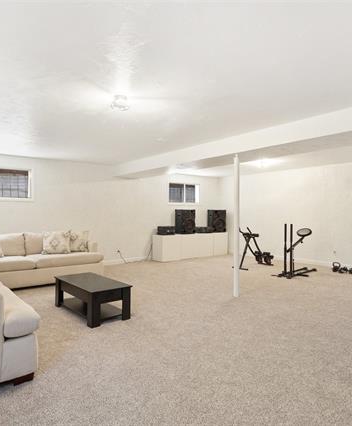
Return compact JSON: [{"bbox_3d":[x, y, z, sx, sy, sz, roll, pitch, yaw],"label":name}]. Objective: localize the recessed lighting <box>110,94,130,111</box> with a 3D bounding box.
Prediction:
[{"bbox_3d":[-0.483,-0.965,2.499,0.150,0.100,0.150,0,1,0],"label":"recessed lighting"}]

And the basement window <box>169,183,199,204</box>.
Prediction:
[{"bbox_3d":[0.243,-0.535,8.132,1.190,0.610,0.100,0,0,-42],"label":"basement window"}]

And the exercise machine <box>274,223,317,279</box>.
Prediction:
[{"bbox_3d":[2.346,0.711,5.531,1.050,0.970,0.460,0,1,-41],"label":"exercise machine"}]

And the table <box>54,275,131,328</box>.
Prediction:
[{"bbox_3d":[-1.052,1.040,3.529,0.501,0.384,1.058,0,0,-43],"label":"table"}]

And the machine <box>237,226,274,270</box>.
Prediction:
[{"bbox_3d":[1.707,0.747,6.261,0.950,0.880,0.440,0,1,-41],"label":"machine"}]

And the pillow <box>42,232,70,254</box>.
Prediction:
[{"bbox_3d":[-2.180,0.542,5.214,0.460,0.420,0.160,0,-14,-41],"label":"pillow"}]

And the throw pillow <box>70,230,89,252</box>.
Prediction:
[{"bbox_3d":[-1.849,0.562,5.420,0.450,0.420,0.150,0,-12,-40],"label":"throw pillow"}]

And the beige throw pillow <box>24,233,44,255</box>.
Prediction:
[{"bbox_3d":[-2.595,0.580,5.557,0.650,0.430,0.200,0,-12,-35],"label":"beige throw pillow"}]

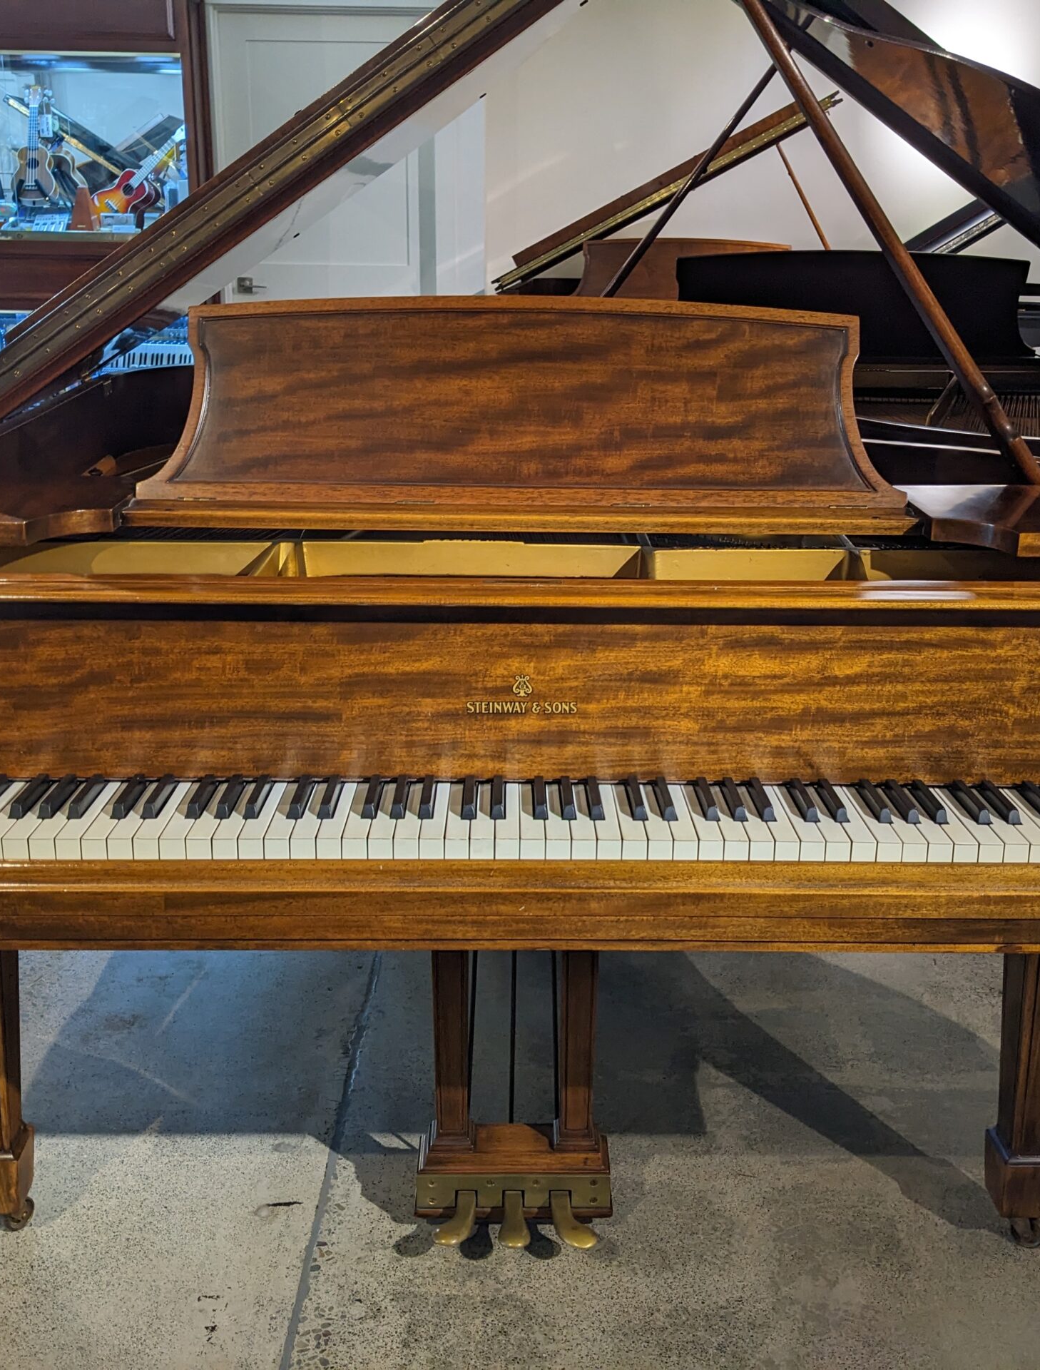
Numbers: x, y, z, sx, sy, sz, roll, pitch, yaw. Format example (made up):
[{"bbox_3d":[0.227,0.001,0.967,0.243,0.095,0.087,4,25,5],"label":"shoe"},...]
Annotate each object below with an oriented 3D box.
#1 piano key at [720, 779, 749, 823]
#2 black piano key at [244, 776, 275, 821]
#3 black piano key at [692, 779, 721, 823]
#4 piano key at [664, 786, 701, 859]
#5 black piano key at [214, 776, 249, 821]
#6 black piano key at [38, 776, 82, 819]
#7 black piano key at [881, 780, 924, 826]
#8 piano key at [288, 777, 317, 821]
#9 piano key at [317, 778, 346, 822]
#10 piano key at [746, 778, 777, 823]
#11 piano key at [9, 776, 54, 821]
[{"bbox_3d":[0.211,0.112,1.400,0.013,0.013,0.094,0,16,-1],"label":"piano key"},{"bbox_3d":[-0.255,0.108,1.390,0.013,0.013,0.094,0,16,-1],"label":"black piano key"},{"bbox_3d":[0.184,0.112,1.400,0.013,0.013,0.094,0,16,-1],"label":"black piano key"},{"bbox_3d":[0.151,0.132,1.384,0.023,0.021,0.149,0,16,-1],"label":"piano key"},{"bbox_3d":[-0.281,0.108,1.389,0.013,0.013,0.094,0,16,-1],"label":"black piano key"},{"bbox_3d":[-0.448,0.107,1.385,0.013,0.013,0.094,0,16,-1],"label":"black piano key"},{"bbox_3d":[0.375,0.113,1.401,0.013,0.013,0.092,0,16,-1],"label":"black piano key"},{"bbox_3d":[-0.214,0.108,1.391,0.013,0.013,0.091,0,16,-1],"label":"piano key"},{"bbox_3d":[-0.185,0.108,1.393,0.013,0.013,0.091,0,16,-1],"label":"piano key"},{"bbox_3d":[0.237,0.112,1.401,0.013,0.013,0.094,0,16,-1],"label":"piano key"},{"bbox_3d":[-0.474,0.107,1.383,0.013,0.013,0.094,0,16,-1],"label":"piano key"}]

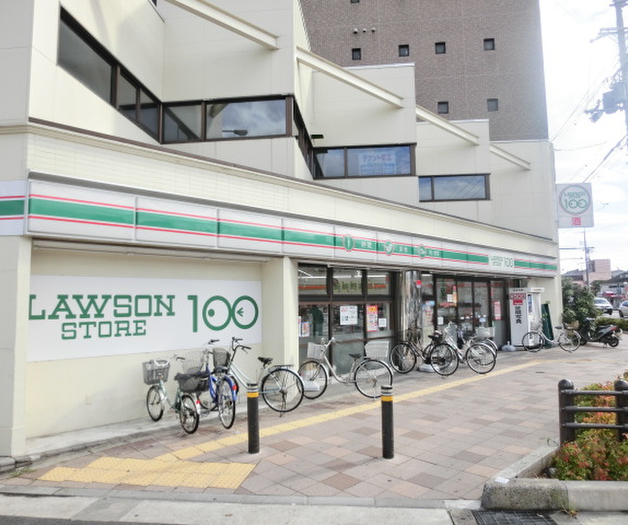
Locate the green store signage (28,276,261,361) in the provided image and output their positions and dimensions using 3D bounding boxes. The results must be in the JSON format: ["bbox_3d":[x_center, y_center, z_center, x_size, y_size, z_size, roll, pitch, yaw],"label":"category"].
[{"bbox_3d":[-2.331,0.807,7.393,0.060,1.110,3.950,-5,-7,45],"label":"green store signage"}]

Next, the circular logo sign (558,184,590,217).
[{"bbox_3d":[10.756,-2.555,20.000,1.290,1.280,0.150,-1,-5,0],"label":"circular logo sign"}]

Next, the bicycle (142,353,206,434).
[{"bbox_3d":[-1.918,1.767,6.673,0.540,0.980,1.530,4,-6,-44],"label":"bicycle"}]

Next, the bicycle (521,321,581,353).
[{"bbox_3d":[7.704,2.388,15.716,1.700,1.050,0.560,-1,-5,4],"label":"bicycle"}]

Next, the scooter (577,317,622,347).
[{"bbox_3d":[10.077,2.501,17.284,1.680,1.050,0.640,-2,-5,6],"label":"scooter"}]

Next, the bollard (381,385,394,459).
[{"bbox_3d":[0.778,1.695,5.168,0.115,0.740,0.115,-1,-5,0],"label":"bollard"}]

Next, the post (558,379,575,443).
[{"bbox_3d":[2.624,1.596,5.053,0.148,0.740,0.148,-1,-5,3],"label":"post"}]

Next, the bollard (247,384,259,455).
[{"bbox_3d":[-0.691,1.776,5.526,0.120,0.750,0.120,-1,-5,0],"label":"bollard"}]

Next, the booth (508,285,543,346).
[{"bbox_3d":[7.714,1.981,17.638,1.300,2.000,0.660,4,-7,-44],"label":"booth"}]

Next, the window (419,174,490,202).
[{"bbox_3d":[3.990,-2.212,14.427,2.360,0.780,0.120,-1,-5,6],"label":"window"}]

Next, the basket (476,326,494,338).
[{"bbox_3d":[4.311,1.767,12.200,0.390,0.250,0.330,-1,-5,-2],"label":"basket"}]

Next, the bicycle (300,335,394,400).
[{"bbox_3d":[0.520,1.841,8.471,1.700,1.060,0.560,-1,-5,0],"label":"bicycle"}]

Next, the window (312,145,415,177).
[{"bbox_3d":[1.214,-2.406,11.665,2.460,0.780,0.120,-1,-5,6],"label":"window"}]

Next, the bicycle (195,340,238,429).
[{"bbox_3d":[-1.397,1.731,7.009,0.580,1.090,1.750,2,-6,-26],"label":"bicycle"}]

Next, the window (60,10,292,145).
[{"bbox_3d":[-1.774,-2.720,7.413,2.480,0.780,3.000,-1,-5,6],"label":"window"}]

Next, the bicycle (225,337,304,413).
[{"bbox_3d":[-0.972,1.771,7.590,1.780,1.100,0.550,-1,-5,9],"label":"bicycle"}]

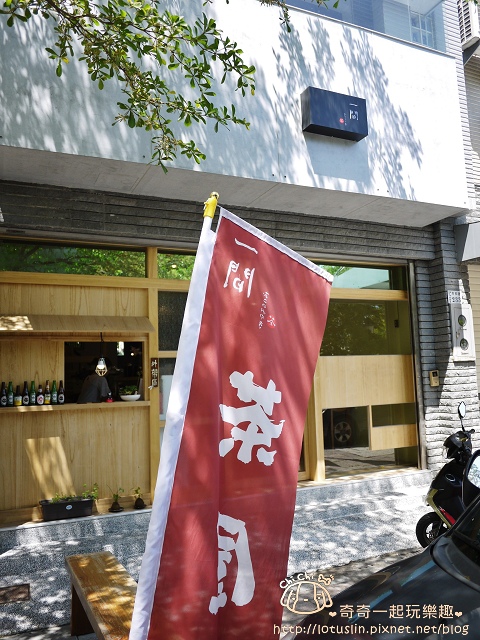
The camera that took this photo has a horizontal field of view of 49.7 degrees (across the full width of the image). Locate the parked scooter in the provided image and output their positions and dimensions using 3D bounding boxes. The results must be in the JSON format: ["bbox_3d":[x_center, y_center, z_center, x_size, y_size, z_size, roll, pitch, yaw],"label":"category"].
[{"bbox_3d":[2.222,1.263,4.066,1.750,1.200,0.680,-3,-6,19],"label":"parked scooter"}]

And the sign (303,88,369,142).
[{"bbox_3d":[0.971,-2.089,5.285,0.672,0.387,0.169,1,-6,-23],"label":"sign"}]

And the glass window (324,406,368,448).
[{"bbox_3d":[1.238,1.257,5.993,0.628,0.468,0.060,1,-6,-23],"label":"glass window"}]

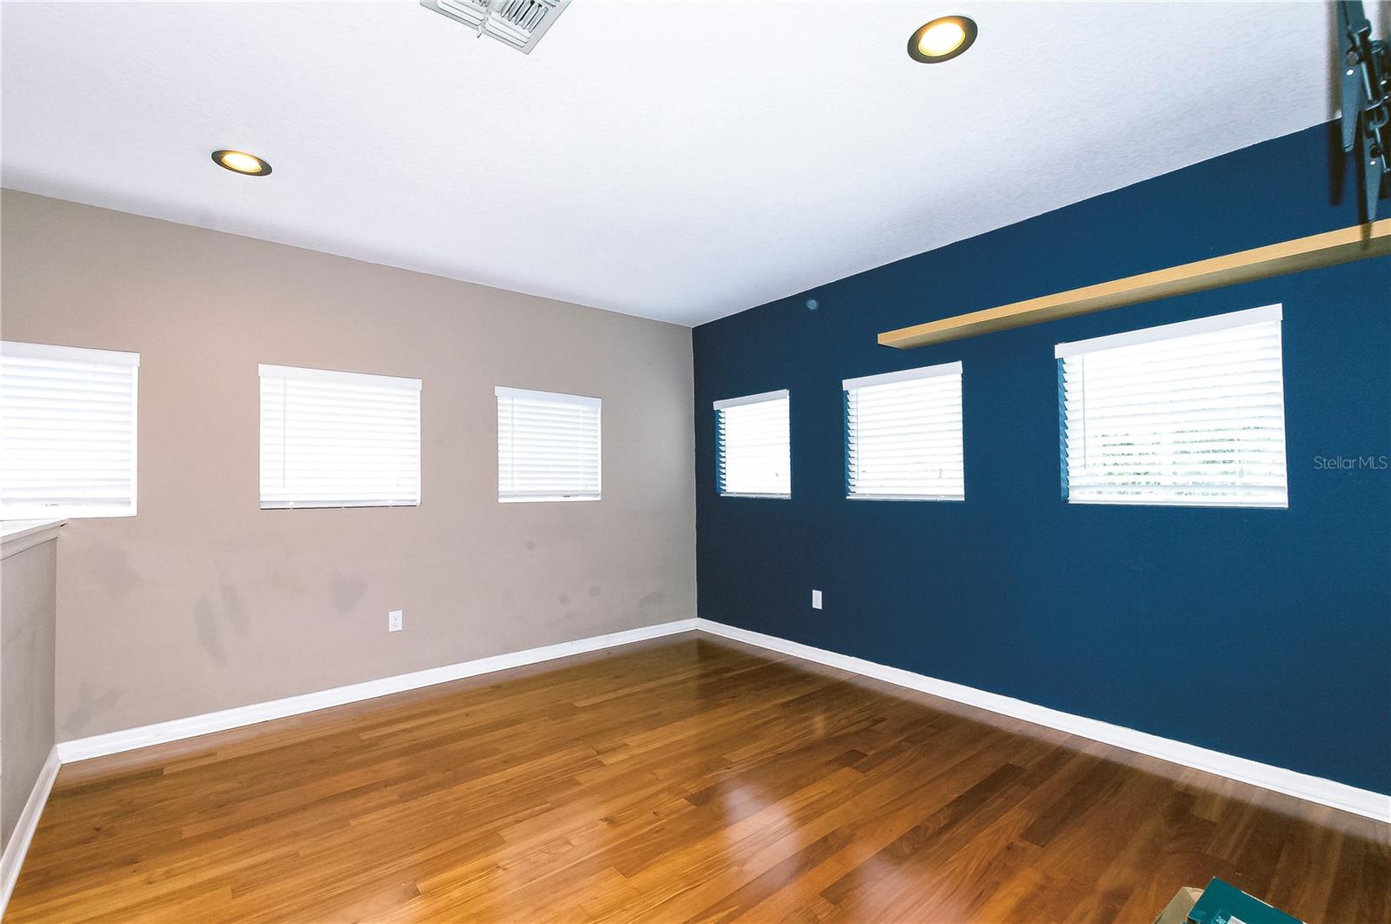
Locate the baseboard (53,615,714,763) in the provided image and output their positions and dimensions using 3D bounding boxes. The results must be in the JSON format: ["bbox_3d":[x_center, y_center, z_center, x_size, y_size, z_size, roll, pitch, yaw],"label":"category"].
[{"bbox_3d":[-1.372,1.292,3.631,3.558,0.089,0.015,1,-3,-39],"label":"baseboard"}]

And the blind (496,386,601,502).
[{"bbox_3d":[-1.013,-0.108,4.020,0.782,0.733,0.065,1,-3,-39],"label":"blind"}]

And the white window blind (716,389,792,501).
[{"bbox_3d":[0.429,-0.112,4.335,0.065,0.757,0.783,1,-3,-41],"label":"white window blind"}]

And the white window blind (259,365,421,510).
[{"bbox_3d":[-1.967,-0.122,3.251,0.785,0.752,0.065,1,-3,-39],"label":"white window blind"}]

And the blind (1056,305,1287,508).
[{"bbox_3d":[2.005,-0.196,2.492,0.065,0.766,0.766,1,-3,-41],"label":"blind"}]

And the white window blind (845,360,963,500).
[{"bbox_3d":[1.218,-0.154,3.413,0.065,0.752,0.761,1,-3,-41],"label":"white window blind"}]

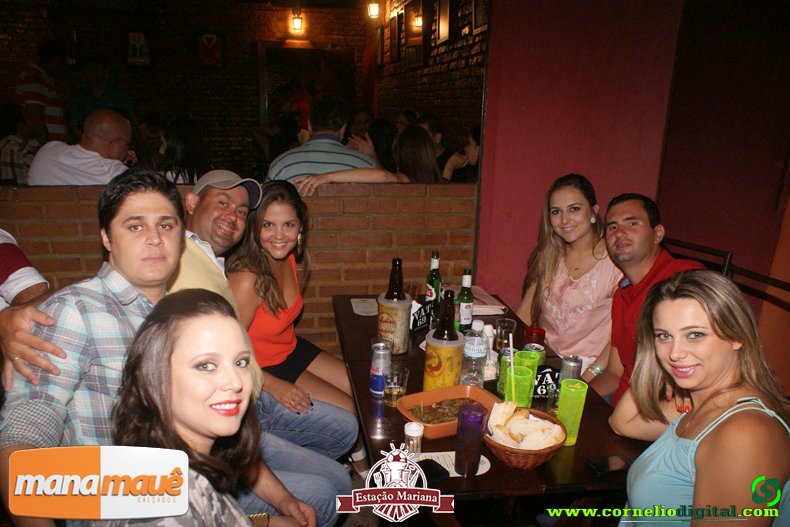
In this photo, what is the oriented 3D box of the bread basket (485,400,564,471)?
[{"bbox_3d":[0.297,0.406,1.360,0.186,0.090,0.186,-1,16,-10],"label":"bread basket"}]

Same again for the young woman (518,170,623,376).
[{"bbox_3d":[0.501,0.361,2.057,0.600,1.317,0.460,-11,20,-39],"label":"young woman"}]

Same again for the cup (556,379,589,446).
[{"bbox_3d":[0.416,0.353,1.398,0.064,0.145,0.064,2,14,0],"label":"cup"}]

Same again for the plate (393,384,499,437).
[{"bbox_3d":[0.141,0.381,1.507,0.250,0.050,0.157,-5,17,-24],"label":"plate"}]

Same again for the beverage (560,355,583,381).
[{"bbox_3d":[0.467,0.315,1.580,0.054,0.135,0.054,2,14,0],"label":"beverage"}]

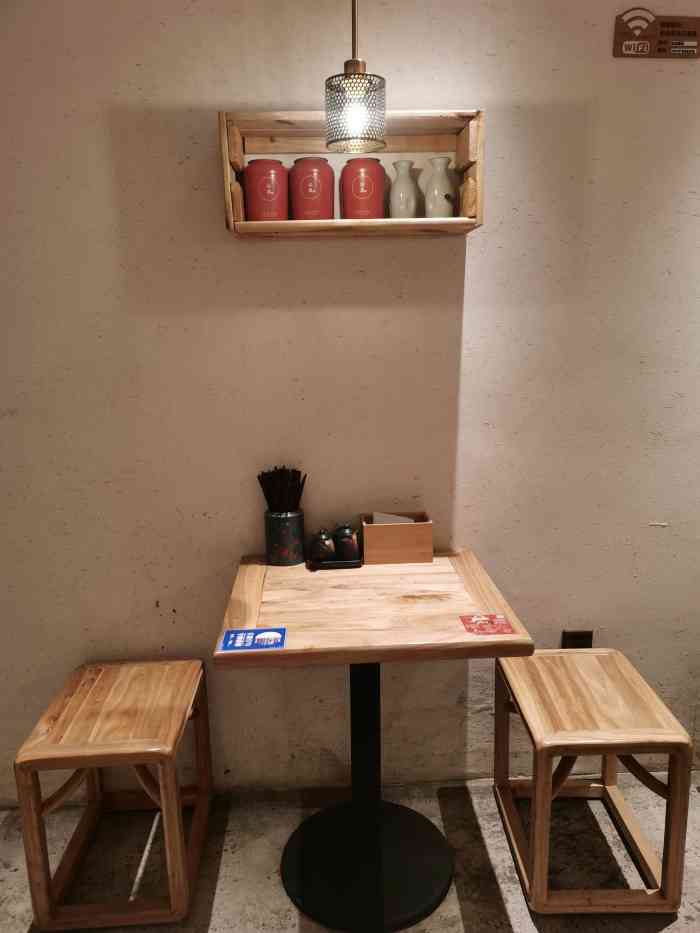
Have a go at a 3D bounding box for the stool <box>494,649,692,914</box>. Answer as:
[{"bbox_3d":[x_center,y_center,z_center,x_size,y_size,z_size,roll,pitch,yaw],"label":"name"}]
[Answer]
[{"bbox_3d":[0.593,0.783,1.881,0.348,0.436,0.459,-1,11,1],"label":"stool"}]

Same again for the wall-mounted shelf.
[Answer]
[{"bbox_3d":[0.005,-0.695,1.753,0.596,0.250,0.191,-2,11,-3],"label":"wall-mounted shelf"}]

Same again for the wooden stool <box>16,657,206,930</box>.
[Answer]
[{"bbox_3d":[-0.568,0.810,1.869,0.349,0.436,0.450,-2,11,-2],"label":"wooden stool"}]

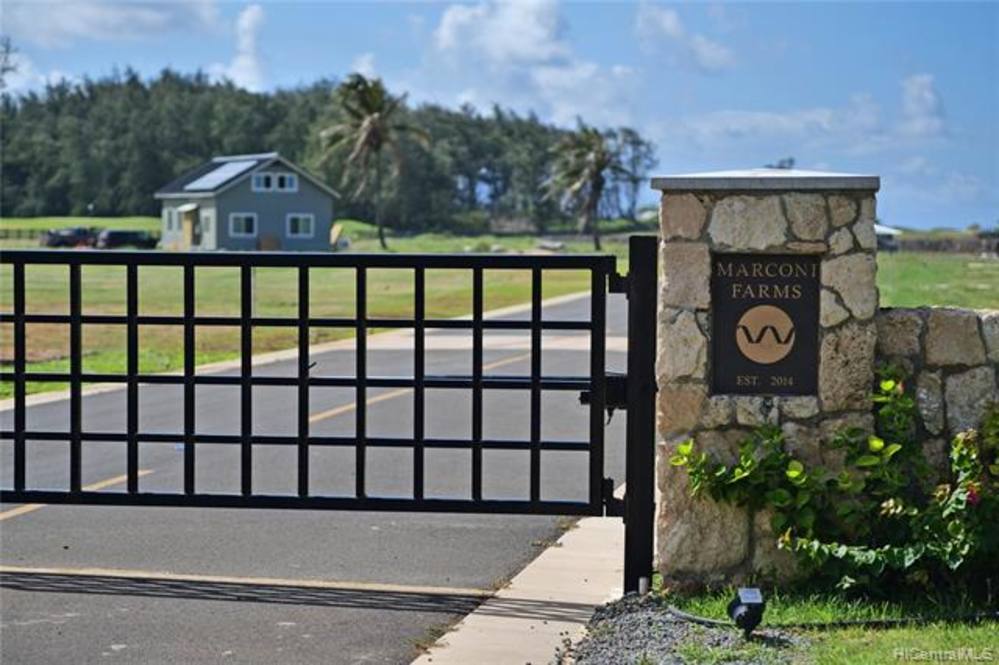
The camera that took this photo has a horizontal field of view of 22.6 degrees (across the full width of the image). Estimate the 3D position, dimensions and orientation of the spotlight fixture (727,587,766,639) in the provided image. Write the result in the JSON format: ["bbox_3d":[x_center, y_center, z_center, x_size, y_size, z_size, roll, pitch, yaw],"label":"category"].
[{"bbox_3d":[0.884,1.001,8.920,0.135,0.175,0.160,1,3,7],"label":"spotlight fixture"}]

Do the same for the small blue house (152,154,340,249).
[{"bbox_3d":[-16.350,-8.449,161.000,8.200,6.100,11.800,-1,3,-24],"label":"small blue house"}]

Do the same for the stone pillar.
[{"bbox_3d":[1.122,0.177,10.530,0.910,1.690,0.900,1,3,5],"label":"stone pillar"}]

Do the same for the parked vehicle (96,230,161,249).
[{"bbox_3d":[-27.458,-6.840,184.000,4.600,1.600,1.850,1,3,6],"label":"parked vehicle"}]

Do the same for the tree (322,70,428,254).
[{"bbox_3d":[-8.581,-11.646,170.000,7.400,11.800,7.400,0,3,0],"label":"tree"}]

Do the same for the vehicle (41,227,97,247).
[{"bbox_3d":[-32.041,-7.042,186.000,4.500,1.550,1.820,0,3,-12],"label":"vehicle"}]

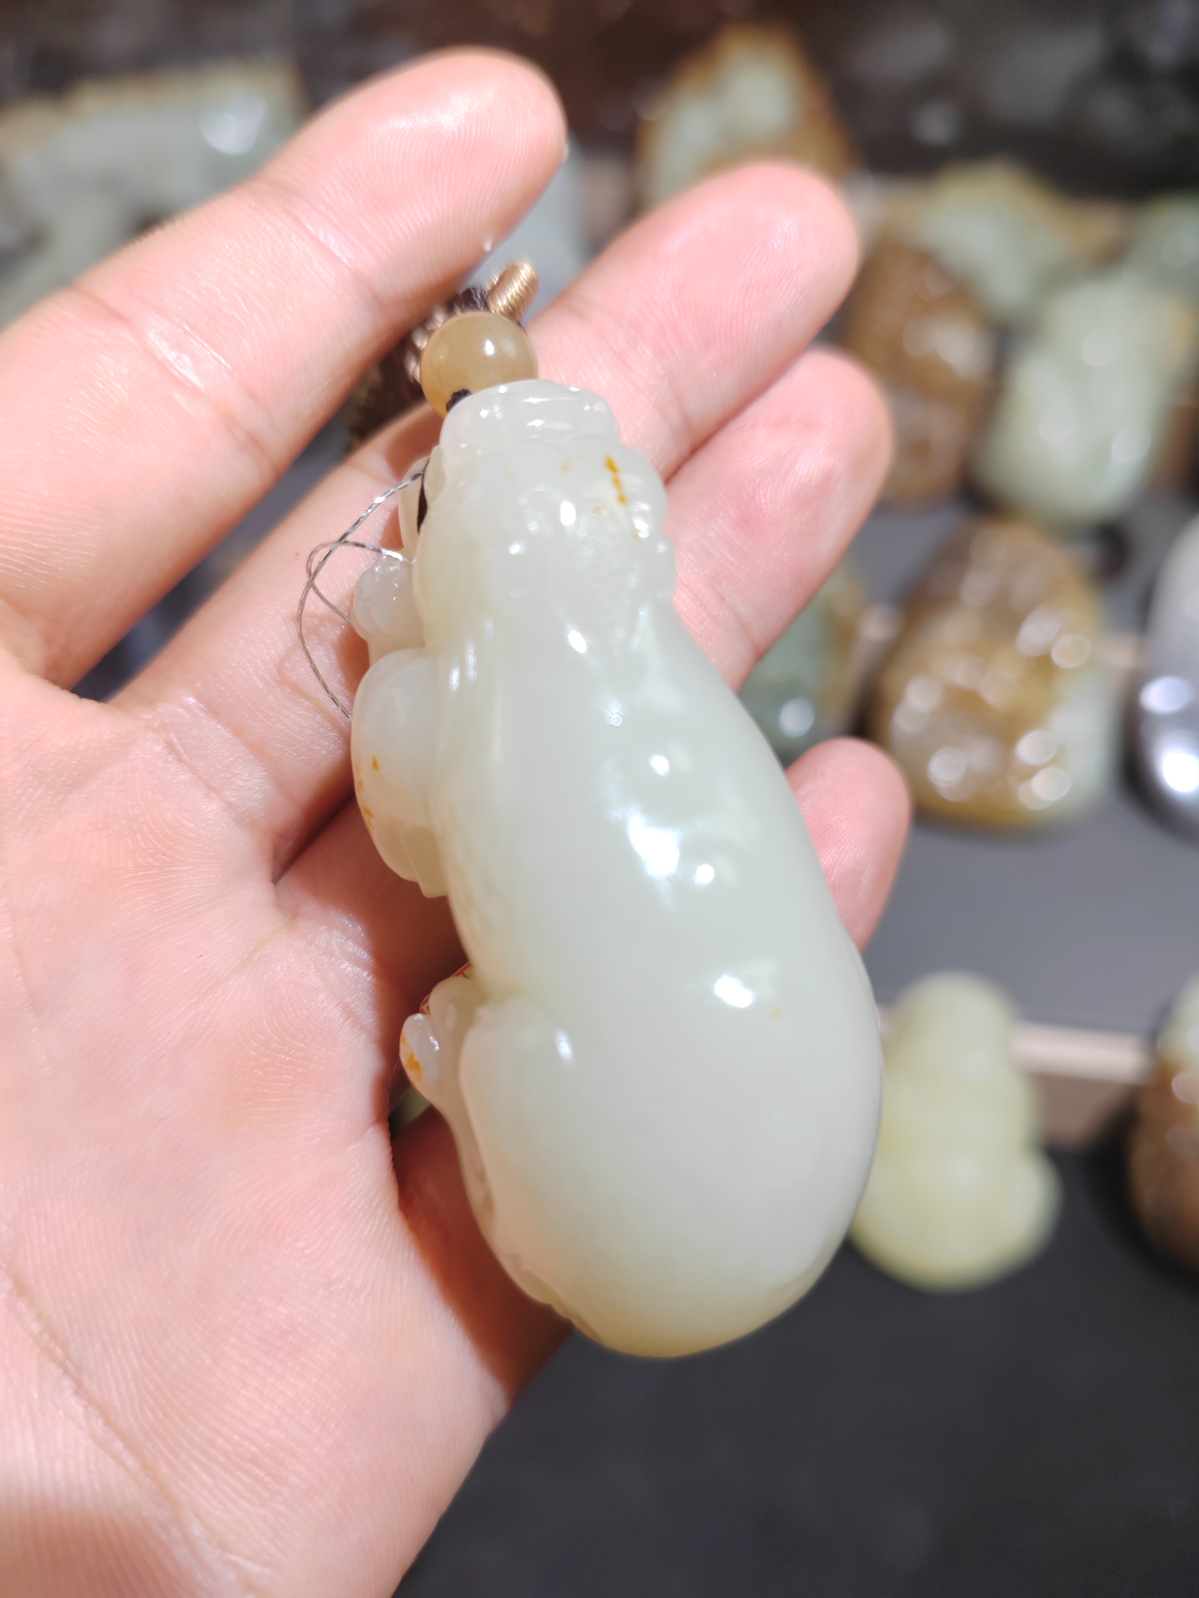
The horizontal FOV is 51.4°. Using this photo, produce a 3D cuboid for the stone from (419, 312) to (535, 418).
[{"bbox_3d":[-0.010,-0.036,0.105,0.010,0.010,0.010,18,84,0],"label":"stone"}]

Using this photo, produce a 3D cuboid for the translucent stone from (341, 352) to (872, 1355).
[{"bbox_3d":[0.001,0.006,0.100,0.033,0.036,0.079,-5,83,-30],"label":"translucent stone"}]

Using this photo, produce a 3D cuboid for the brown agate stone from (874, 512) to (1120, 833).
[{"bbox_3d":[0.105,-0.034,0.335,0.063,0.036,0.081,1,84,3],"label":"brown agate stone"}]

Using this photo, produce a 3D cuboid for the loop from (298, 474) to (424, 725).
[{"bbox_3d":[-0.020,-0.017,0.102,0.011,0.005,0.021,3,90,0],"label":"loop"}]

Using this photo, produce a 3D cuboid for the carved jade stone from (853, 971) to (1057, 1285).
[{"bbox_3d":[0.085,0.079,0.295,0.048,0.030,0.073,0,86,3],"label":"carved jade stone"}]

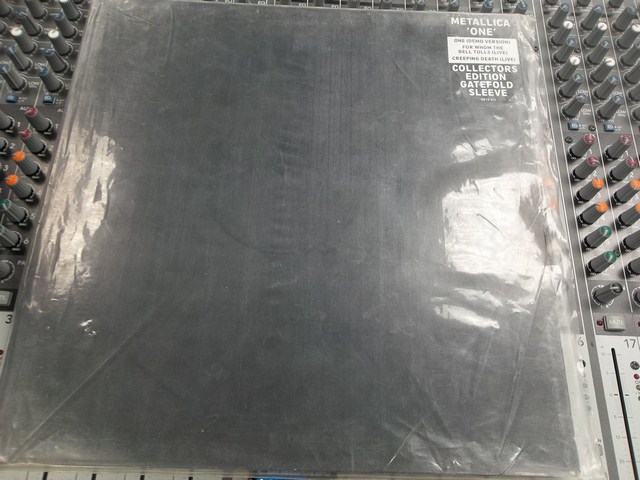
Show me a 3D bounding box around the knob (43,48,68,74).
[{"bbox_3d":[-0.188,-0.128,0.353,0.012,0.016,0.012,-15,70,-8],"label":"knob"}]

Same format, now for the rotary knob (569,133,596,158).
[{"bbox_3d":[0.185,-0.067,0.350,0.011,0.016,0.011,9,69,1],"label":"rotary knob"}]

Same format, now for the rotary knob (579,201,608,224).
[{"bbox_3d":[0.179,-0.018,0.324,0.012,0.016,0.012,1,69,-2],"label":"rotary knob"}]

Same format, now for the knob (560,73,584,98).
[{"bbox_3d":[0.182,-0.112,0.360,0.012,0.016,0.012,1,69,-2],"label":"knob"}]

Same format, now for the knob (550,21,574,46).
[{"bbox_3d":[0.188,-0.160,0.386,0.011,0.016,0.011,1,69,-2],"label":"knob"}]

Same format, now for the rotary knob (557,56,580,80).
[{"bbox_3d":[0.186,-0.129,0.373,0.011,0.015,0.011,16,69,4],"label":"rotary knob"}]

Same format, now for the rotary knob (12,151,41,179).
[{"bbox_3d":[-0.191,-0.051,0.323,0.012,0.016,0.012,7,69,1],"label":"rotary knob"}]

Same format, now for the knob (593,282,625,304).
[{"bbox_3d":[0.177,0.031,0.304,0.012,0.016,0.012,-3,69,-3],"label":"knob"}]

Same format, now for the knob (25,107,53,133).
[{"bbox_3d":[-0.194,-0.083,0.342,0.011,0.015,0.011,-21,71,-10],"label":"knob"}]

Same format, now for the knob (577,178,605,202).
[{"bbox_3d":[0.184,-0.035,0.338,0.011,0.016,0.011,-3,69,-3],"label":"knob"}]

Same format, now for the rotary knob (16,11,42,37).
[{"bbox_3d":[-0.217,-0.162,0.372,0.011,0.015,0.011,1,69,-2],"label":"rotary knob"}]

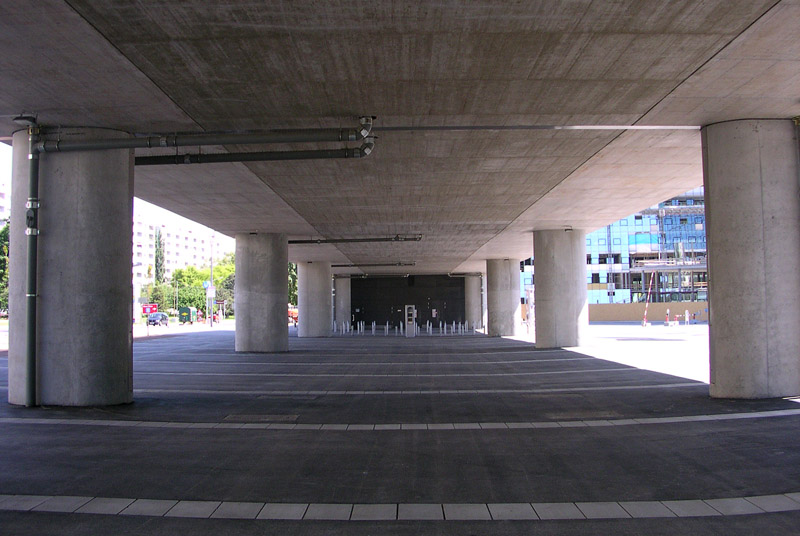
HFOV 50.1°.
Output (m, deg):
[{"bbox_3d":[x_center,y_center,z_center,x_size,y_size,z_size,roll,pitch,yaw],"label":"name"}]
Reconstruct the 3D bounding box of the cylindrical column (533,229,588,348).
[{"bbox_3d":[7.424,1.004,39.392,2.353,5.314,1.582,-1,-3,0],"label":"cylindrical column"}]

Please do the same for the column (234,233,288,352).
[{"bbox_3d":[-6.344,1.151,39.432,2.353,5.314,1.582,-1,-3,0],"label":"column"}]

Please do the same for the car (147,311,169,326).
[{"bbox_3d":[-33.996,7.258,120.008,1.820,1.750,4.500,-1,-3,0],"label":"car"}]

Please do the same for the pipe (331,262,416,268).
[{"bbox_3d":[-2.372,-0.216,62.823,7.088,0.327,0.181,-1,-3,0],"label":"pipe"}]

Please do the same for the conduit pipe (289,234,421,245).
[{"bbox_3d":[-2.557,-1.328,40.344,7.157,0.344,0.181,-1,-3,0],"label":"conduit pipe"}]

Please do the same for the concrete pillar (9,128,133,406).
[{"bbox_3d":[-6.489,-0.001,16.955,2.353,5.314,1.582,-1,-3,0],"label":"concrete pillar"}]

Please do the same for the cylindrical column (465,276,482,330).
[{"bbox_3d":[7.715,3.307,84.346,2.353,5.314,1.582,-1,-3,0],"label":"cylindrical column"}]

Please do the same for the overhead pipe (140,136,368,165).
[{"bbox_3d":[-3.370,-2.405,17.885,5.656,0.396,0.181,-2,-3,0],"label":"overhead pipe"}]

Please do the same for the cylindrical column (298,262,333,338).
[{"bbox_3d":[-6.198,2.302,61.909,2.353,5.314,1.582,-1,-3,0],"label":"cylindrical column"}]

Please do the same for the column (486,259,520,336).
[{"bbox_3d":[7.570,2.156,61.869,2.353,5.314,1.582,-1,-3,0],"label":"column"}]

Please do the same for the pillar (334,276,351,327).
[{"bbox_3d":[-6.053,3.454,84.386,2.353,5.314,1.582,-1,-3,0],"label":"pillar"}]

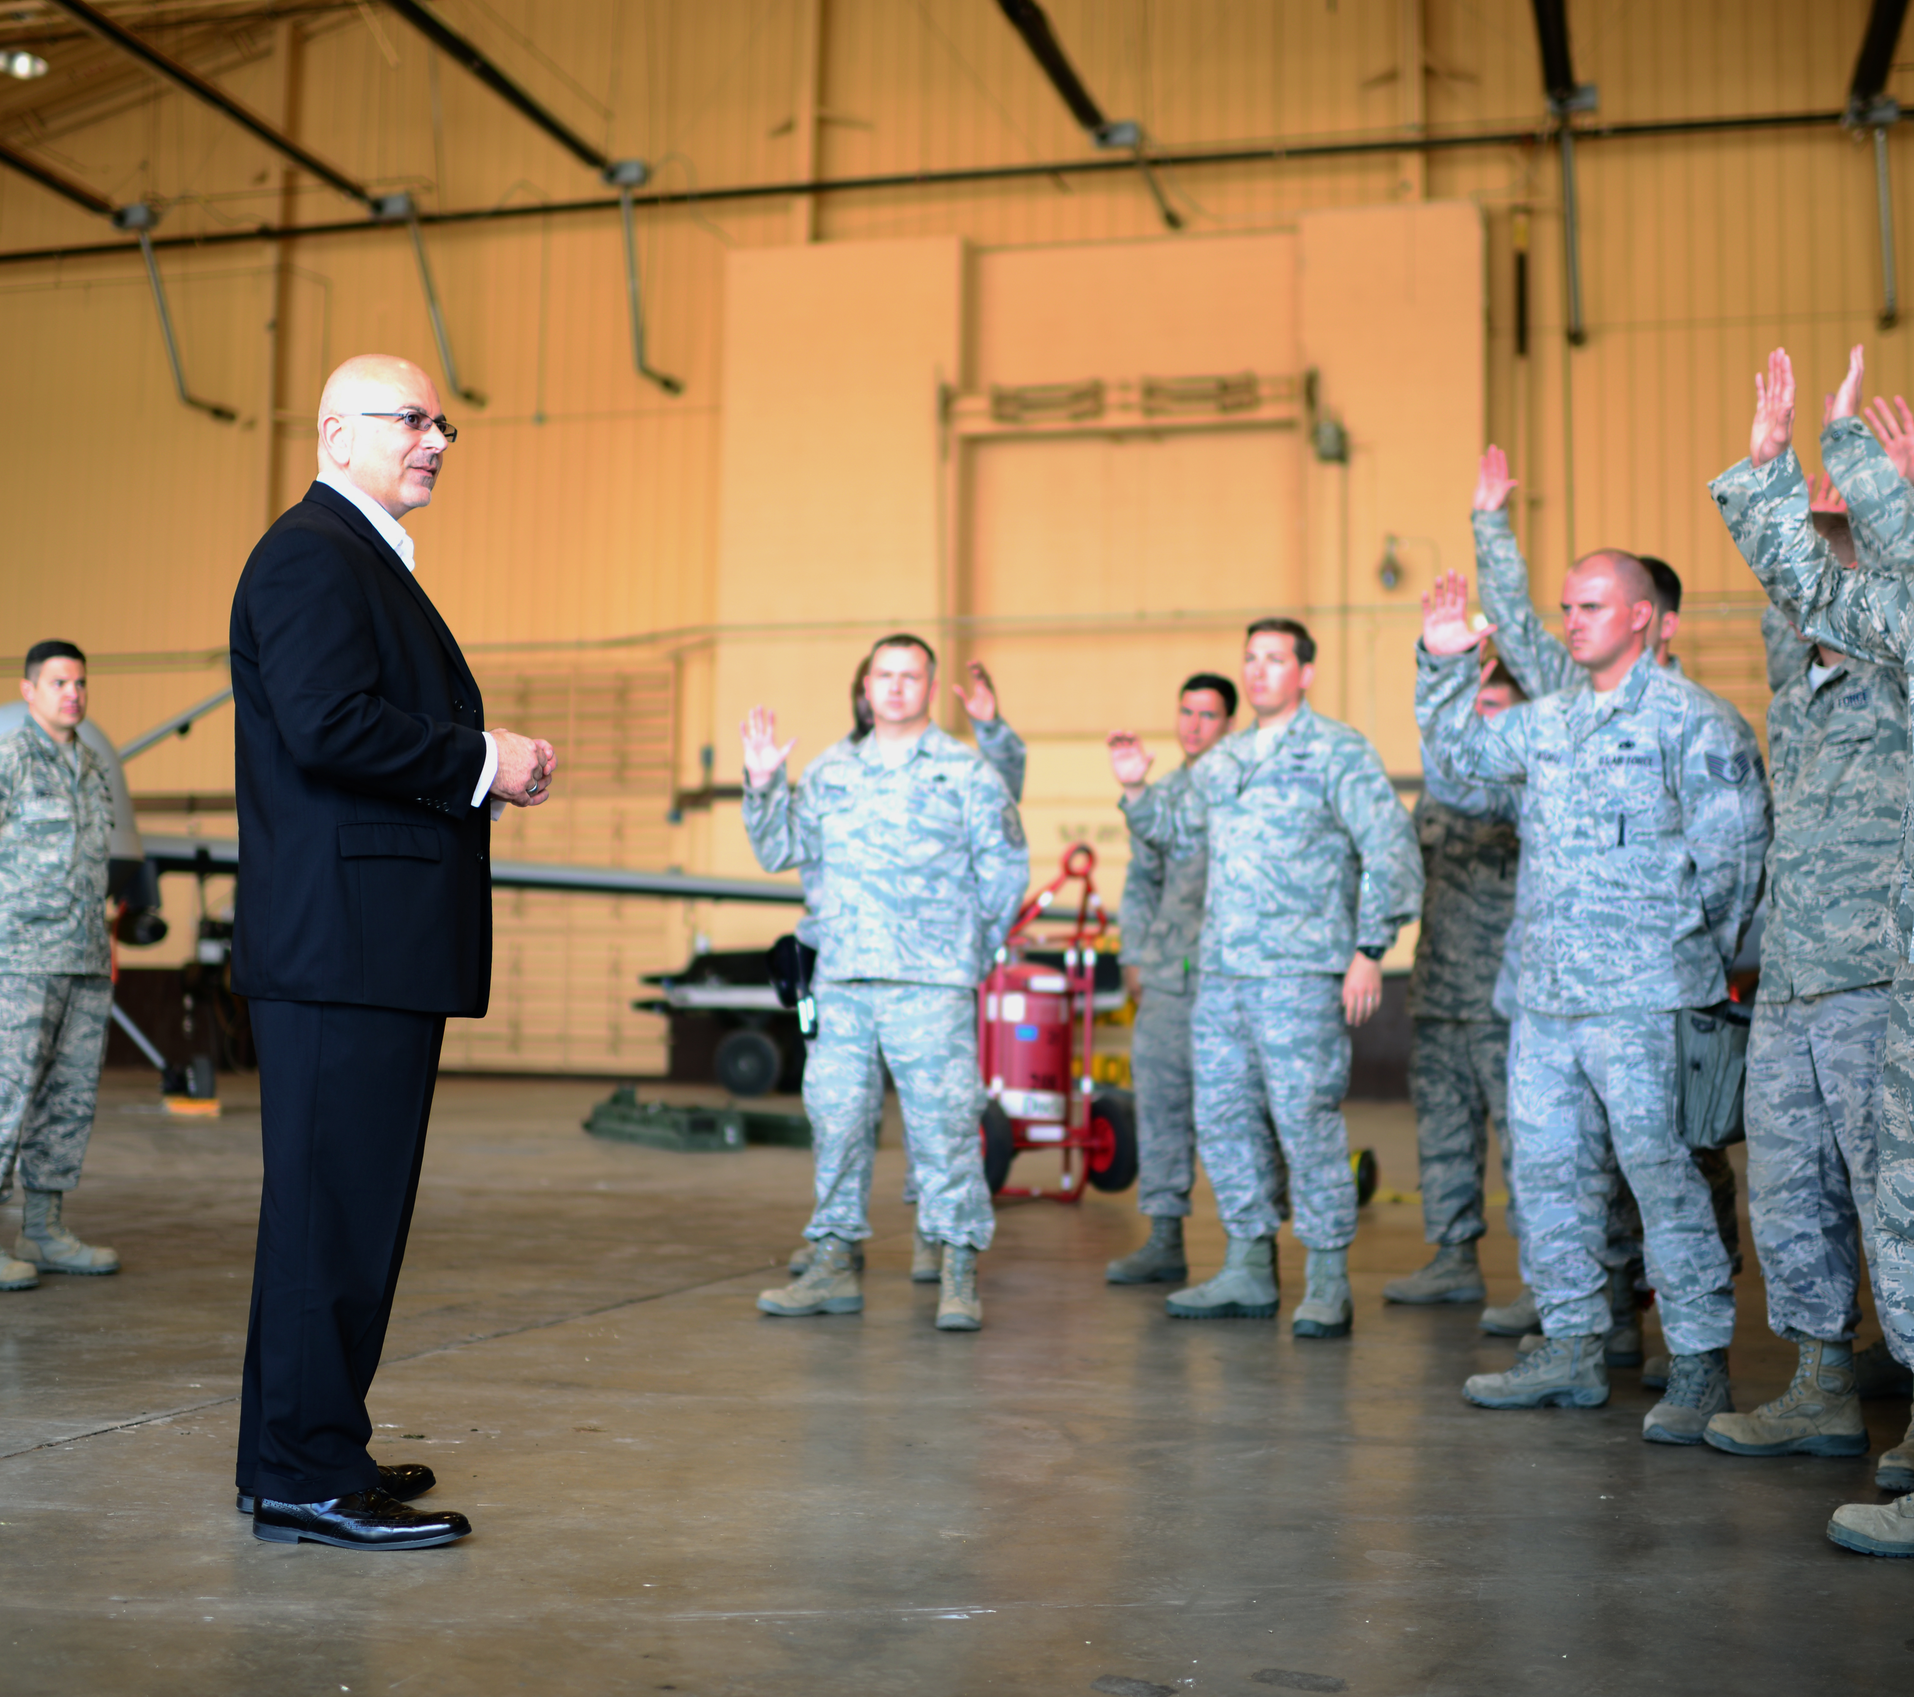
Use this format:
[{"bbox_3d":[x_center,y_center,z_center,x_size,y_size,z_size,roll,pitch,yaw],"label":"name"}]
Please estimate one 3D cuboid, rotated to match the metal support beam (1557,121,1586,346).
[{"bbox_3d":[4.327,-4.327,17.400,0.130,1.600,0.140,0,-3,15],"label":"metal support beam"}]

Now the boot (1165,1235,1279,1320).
[{"bbox_3d":[0.712,1.135,6.652,0.300,0.240,0.115,2,-4,-10],"label":"boot"}]

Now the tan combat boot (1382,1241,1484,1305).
[{"bbox_3d":[1.360,1.177,7.079,0.285,0.235,0.115,2,-4,-10],"label":"tan combat boot"}]

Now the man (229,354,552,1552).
[{"bbox_3d":[-0.888,0.129,3.839,0.510,1.813,0.560,1,-4,5],"label":"man"}]

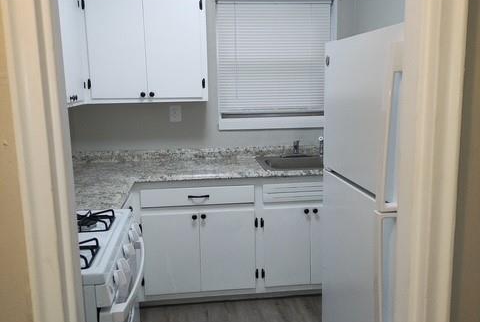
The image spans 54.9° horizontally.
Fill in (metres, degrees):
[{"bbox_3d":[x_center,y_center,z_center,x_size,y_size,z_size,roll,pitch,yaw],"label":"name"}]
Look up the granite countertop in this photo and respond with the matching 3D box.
[{"bbox_3d":[-0.151,0.076,2.887,2.251,0.113,1.387,-2,10,-6],"label":"granite countertop"}]

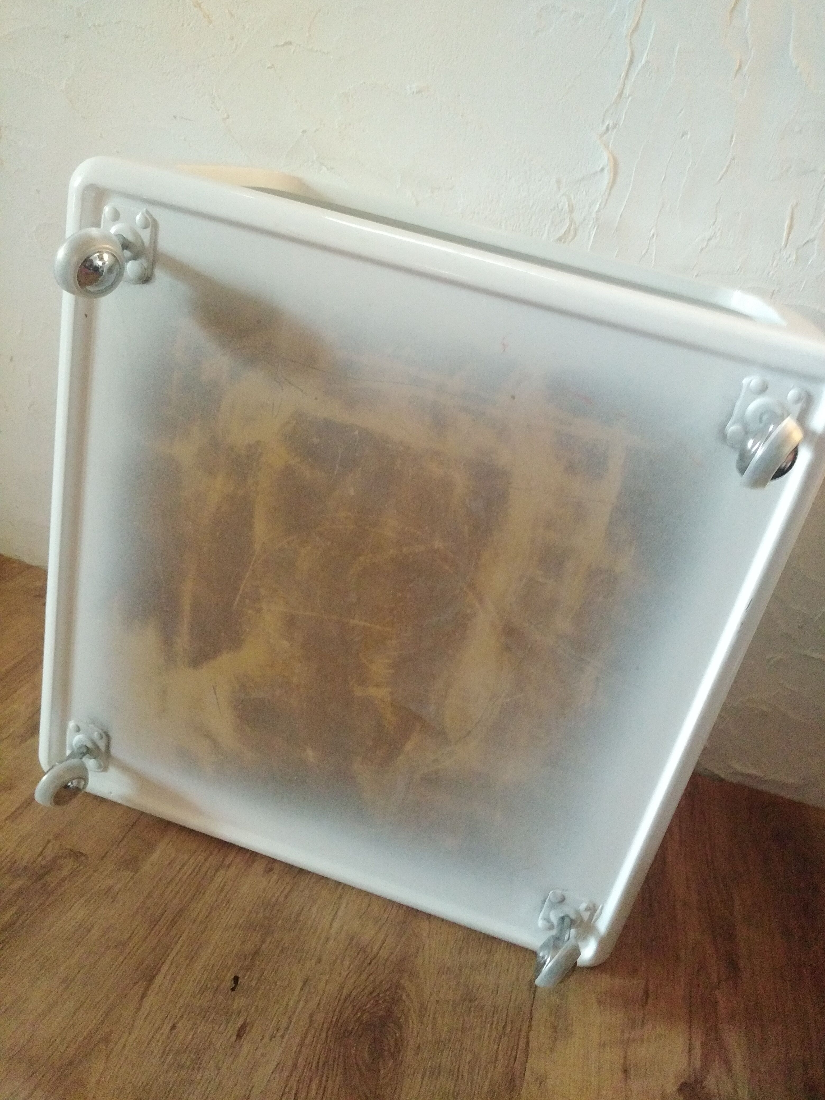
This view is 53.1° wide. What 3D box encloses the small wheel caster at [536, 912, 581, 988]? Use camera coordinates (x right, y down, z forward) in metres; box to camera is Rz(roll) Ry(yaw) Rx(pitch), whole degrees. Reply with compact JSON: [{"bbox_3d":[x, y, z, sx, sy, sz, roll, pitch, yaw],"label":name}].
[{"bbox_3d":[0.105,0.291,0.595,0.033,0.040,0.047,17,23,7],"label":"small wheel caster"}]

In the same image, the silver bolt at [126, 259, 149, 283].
[{"bbox_3d":[-0.171,-0.172,0.513,0.011,0.011,0.005,17,23,7],"label":"silver bolt"}]

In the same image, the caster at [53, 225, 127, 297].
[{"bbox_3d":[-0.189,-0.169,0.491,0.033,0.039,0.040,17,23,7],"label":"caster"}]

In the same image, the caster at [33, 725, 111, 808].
[{"bbox_3d":[-0.268,0.171,0.643,0.034,0.053,0.048,17,23,7],"label":"caster"}]

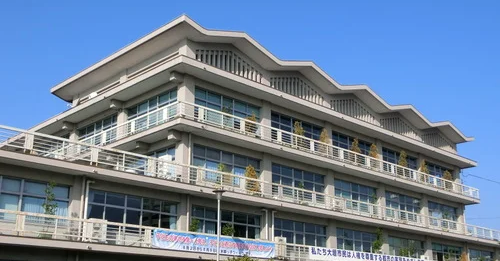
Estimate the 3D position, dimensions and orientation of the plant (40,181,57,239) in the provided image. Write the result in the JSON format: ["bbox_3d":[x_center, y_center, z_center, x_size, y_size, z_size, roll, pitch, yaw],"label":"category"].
[{"bbox_3d":[-9.955,3.966,28.560,0.850,2.850,0.800,16,-23,-41],"label":"plant"}]

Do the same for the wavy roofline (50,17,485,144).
[{"bbox_3d":[3.231,-1.099,51.178,35.916,1.400,16.974,16,-23,-41],"label":"wavy roofline"}]

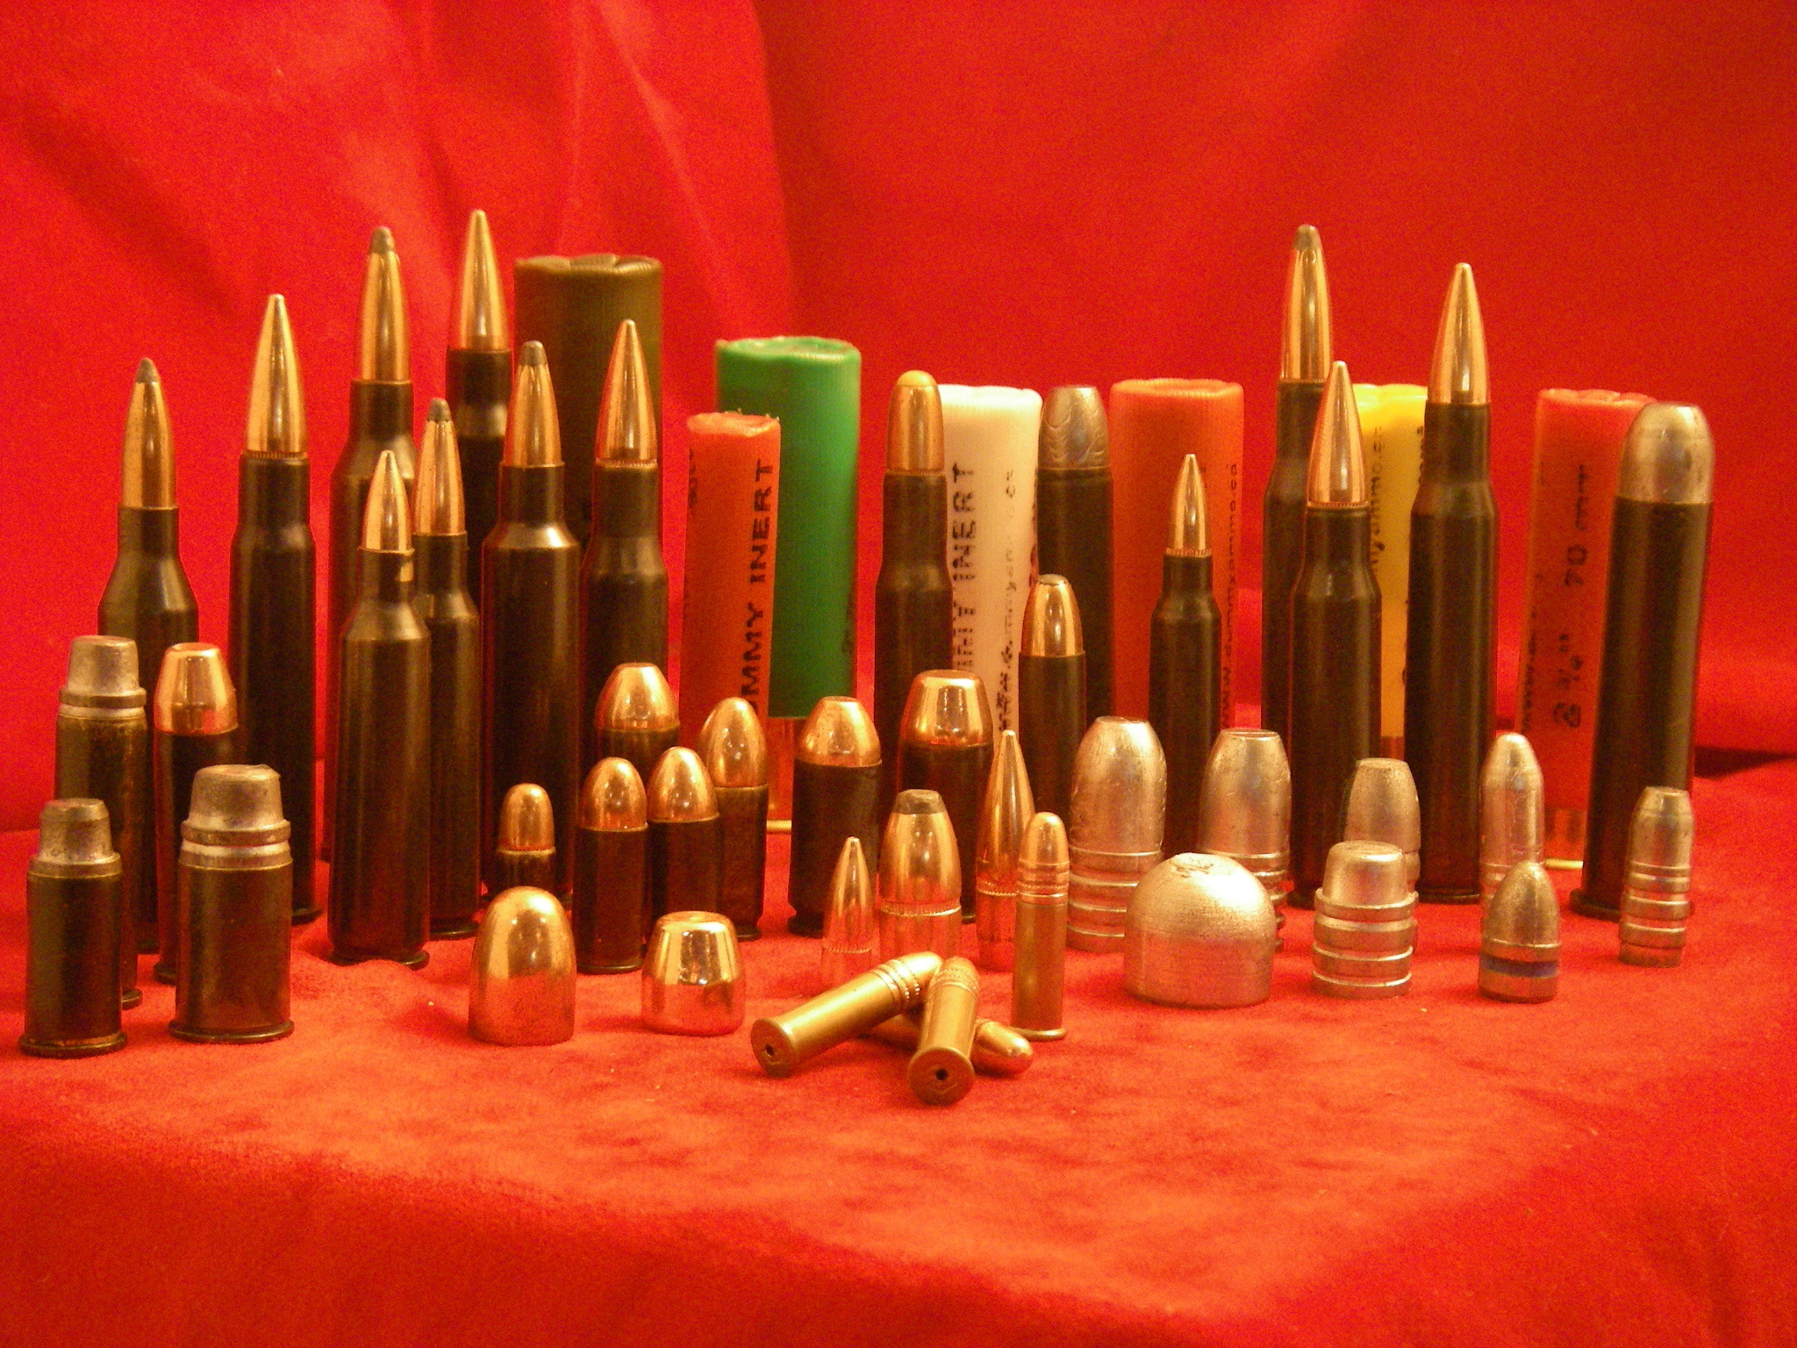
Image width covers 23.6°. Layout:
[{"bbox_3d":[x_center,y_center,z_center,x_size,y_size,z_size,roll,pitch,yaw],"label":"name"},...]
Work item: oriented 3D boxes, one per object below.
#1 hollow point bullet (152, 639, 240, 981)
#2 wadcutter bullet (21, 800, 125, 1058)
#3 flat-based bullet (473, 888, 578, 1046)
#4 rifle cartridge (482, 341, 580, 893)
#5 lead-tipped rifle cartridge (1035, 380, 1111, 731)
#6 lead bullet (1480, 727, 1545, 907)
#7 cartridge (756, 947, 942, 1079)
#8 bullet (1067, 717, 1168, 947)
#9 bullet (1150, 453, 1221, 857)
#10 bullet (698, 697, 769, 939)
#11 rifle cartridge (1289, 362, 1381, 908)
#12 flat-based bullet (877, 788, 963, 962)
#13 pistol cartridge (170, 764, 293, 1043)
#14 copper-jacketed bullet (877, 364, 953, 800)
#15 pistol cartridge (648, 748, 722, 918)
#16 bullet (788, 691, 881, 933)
[{"bbox_3d":[-0.080,0.016,0.489,0.011,0.038,0.011,1,7,0],"label":"hollow point bullet"},{"bbox_3d":[-0.088,0.027,0.460,0.011,0.026,0.011,2,7,0],"label":"wadcutter bullet"},{"bbox_3d":[-0.041,0.031,0.471,0.011,0.016,0.011,2,7,0],"label":"flat-based bullet"},{"bbox_3d":[-0.047,-0.006,0.544,0.013,0.071,0.013,1,6,0],"label":"rifle cartridge"},{"bbox_3d":[0.024,-0.007,0.587,0.013,0.064,0.013,1,6,0],"label":"lead-tipped rifle cartridge"},{"bbox_3d":[0.077,0.020,0.540,0.008,0.025,0.008,-1,9,0],"label":"lead bullet"},{"bbox_3d":[-0.005,0.036,0.476,0.025,0.007,0.007,-27,23,-32],"label":"cartridge"},{"bbox_3d":[0.027,0.019,0.530,0.012,0.028,0.012,2,9,0],"label":"bullet"},{"bbox_3d":[0.039,-0.001,0.575,0.010,0.057,0.010,1,7,0],"label":"bullet"},{"bbox_3d":[-0.021,0.017,0.533,0.010,0.029,0.010,2,6,0],"label":"bullet"},{"bbox_3d":[0.057,-0.005,0.561,0.012,0.071,0.012,0,8,0],"label":"rifle cartridge"},{"bbox_3d":[0.003,0.025,0.507,0.009,0.022,0.009,2,7,0],"label":"flat-based bullet"},{"bbox_3d":[-0.072,0.024,0.464,0.013,0.028,0.013,2,7,0],"label":"pistol cartridge"},{"bbox_3d":[0.002,-0.007,0.574,0.012,0.066,0.012,0,7,0],"label":"copper-jacketed bullet"},{"bbox_3d":[-0.026,0.021,0.513,0.009,0.025,0.009,1,7,0],"label":"pistol cartridge"},{"bbox_3d":[-0.008,0.017,0.534,0.011,0.029,0.011,2,7,0],"label":"bullet"}]

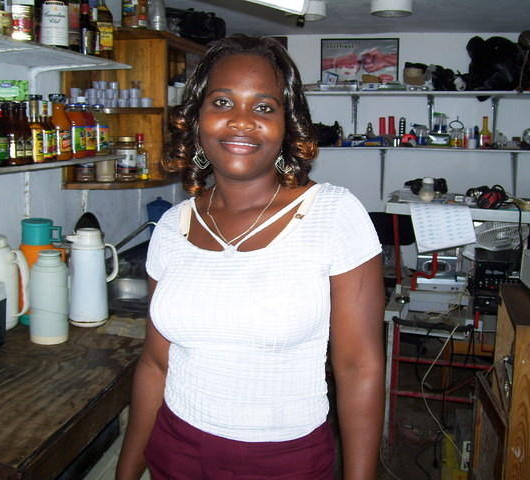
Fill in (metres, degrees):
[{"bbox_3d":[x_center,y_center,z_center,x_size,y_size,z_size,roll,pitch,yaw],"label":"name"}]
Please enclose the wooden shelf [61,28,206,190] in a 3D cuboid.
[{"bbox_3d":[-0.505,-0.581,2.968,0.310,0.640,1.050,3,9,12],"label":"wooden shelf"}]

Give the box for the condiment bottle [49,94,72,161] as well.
[{"bbox_3d":[-0.578,-0.318,1.880,0.061,0.186,0.061,3,9,12],"label":"condiment bottle"}]

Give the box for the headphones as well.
[{"bbox_3d":[1.032,-0.198,3.060,0.150,0.100,0.120,0,9,-5],"label":"headphones"}]

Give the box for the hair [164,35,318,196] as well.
[{"bbox_3d":[-0.041,-0.211,1.120,0.245,0.250,0.230,6,9,7],"label":"hair"}]

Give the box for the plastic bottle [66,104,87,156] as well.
[{"bbox_3d":[-0.657,-0.382,2.325,0.056,0.188,0.056,-7,13,-41],"label":"plastic bottle"}]

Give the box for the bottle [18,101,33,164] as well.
[{"bbox_3d":[-0.717,-0.323,1.992,0.050,0.188,0.050,-7,13,-41],"label":"bottle"}]

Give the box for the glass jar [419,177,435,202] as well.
[{"bbox_3d":[0.747,-0.234,3.080,0.079,0.120,0.079,3,9,12],"label":"glass jar"}]

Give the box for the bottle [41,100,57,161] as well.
[{"bbox_3d":[-0.590,-0.298,1.822,0.042,0.162,0.042,3,9,12],"label":"bottle"}]

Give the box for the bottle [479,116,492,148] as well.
[{"bbox_3d":[1.149,-0.560,3.470,0.063,0.167,0.063,3,9,12],"label":"bottle"}]

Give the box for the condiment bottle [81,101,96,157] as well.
[{"bbox_3d":[-0.647,-0.402,2.433,0.056,0.190,0.056,-7,13,-41],"label":"condiment bottle"}]

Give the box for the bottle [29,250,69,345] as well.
[{"bbox_3d":[-0.619,0.166,1.900,0.113,0.250,0.113,3,9,12],"label":"bottle"}]

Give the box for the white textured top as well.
[{"bbox_3d":[-0.006,0.111,1.160,0.400,0.430,0.265,3,10,13],"label":"white textured top"}]

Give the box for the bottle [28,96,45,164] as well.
[{"bbox_3d":[-0.705,-0.342,2.058,0.050,0.200,0.050,-7,13,-41],"label":"bottle"}]

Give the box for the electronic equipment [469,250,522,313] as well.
[{"bbox_3d":[1.149,0.196,3.220,0.320,0.310,0.300,3,9,12],"label":"electronic equipment"}]

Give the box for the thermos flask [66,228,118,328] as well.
[{"bbox_3d":[-0.542,0.114,2.093,0.160,0.295,0.130,-1,10,-14],"label":"thermos flask"}]

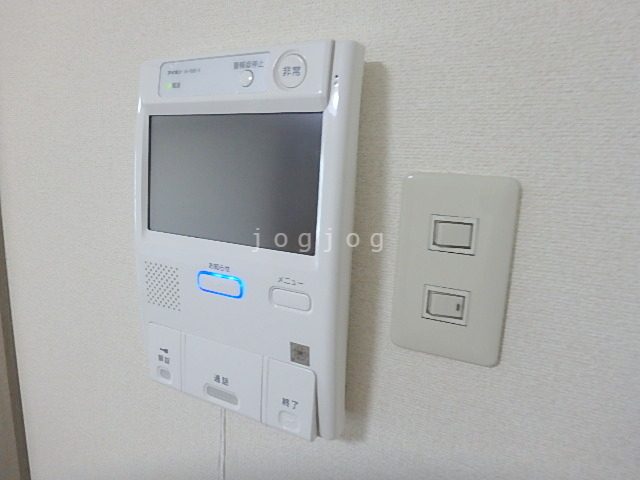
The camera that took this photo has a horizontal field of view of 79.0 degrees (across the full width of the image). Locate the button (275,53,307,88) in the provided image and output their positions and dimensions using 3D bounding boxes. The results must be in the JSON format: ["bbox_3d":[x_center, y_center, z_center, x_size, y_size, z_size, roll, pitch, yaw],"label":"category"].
[{"bbox_3d":[-0.018,-0.108,0.249,0.023,0.023,0.005,7,12,25],"label":"button"}]

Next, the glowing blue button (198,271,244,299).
[{"bbox_3d":[-0.078,0.035,0.305,0.044,0.016,0.005,7,12,25],"label":"glowing blue button"}]

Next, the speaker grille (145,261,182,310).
[{"bbox_3d":[-0.134,0.039,0.334,0.041,0.038,0.004,7,12,25],"label":"speaker grille"}]

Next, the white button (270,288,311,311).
[{"bbox_3d":[-0.020,0.043,0.279,0.033,0.015,0.005,7,12,25],"label":"white button"}]

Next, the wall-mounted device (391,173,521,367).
[{"bbox_3d":[0.083,0.019,0.248,0.070,0.120,0.009,7,12,25],"label":"wall-mounted device"}]

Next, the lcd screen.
[{"bbox_3d":[-0.068,-0.044,0.286,0.153,0.092,0.009,7,8,24],"label":"lcd screen"}]

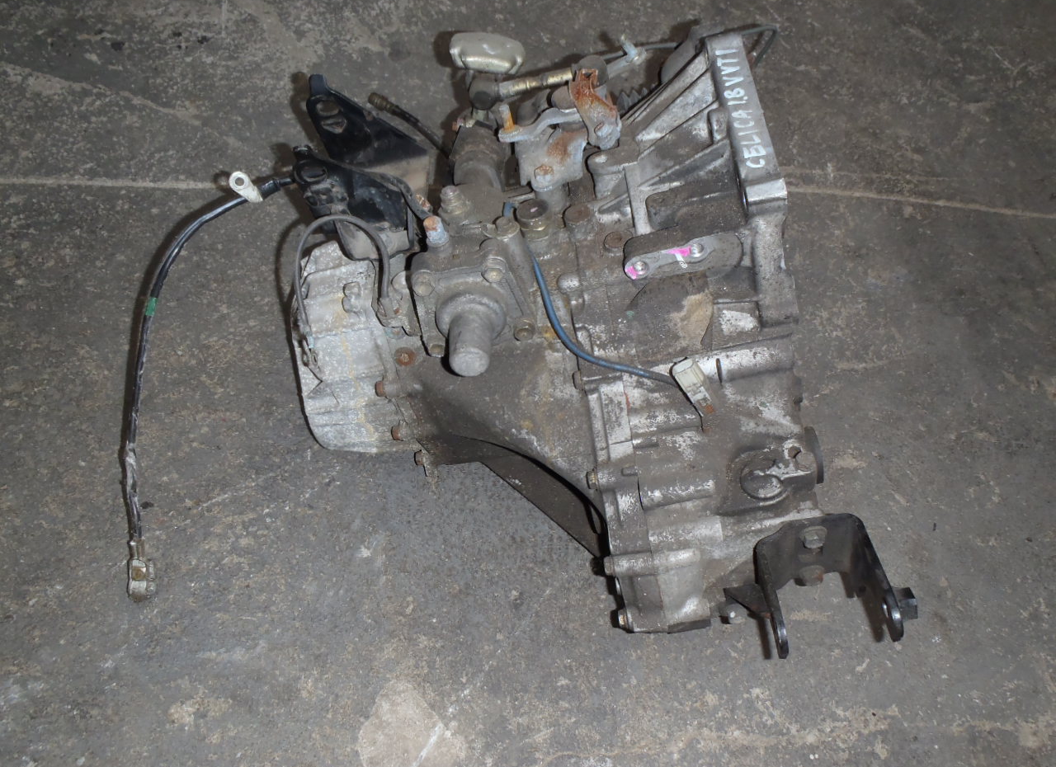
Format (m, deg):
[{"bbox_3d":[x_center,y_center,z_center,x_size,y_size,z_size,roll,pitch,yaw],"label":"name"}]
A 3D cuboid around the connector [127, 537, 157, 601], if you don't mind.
[{"bbox_3d":[-0.362,0.175,0.800,0.018,0.022,0.056,-11,70,-5],"label":"connector"}]

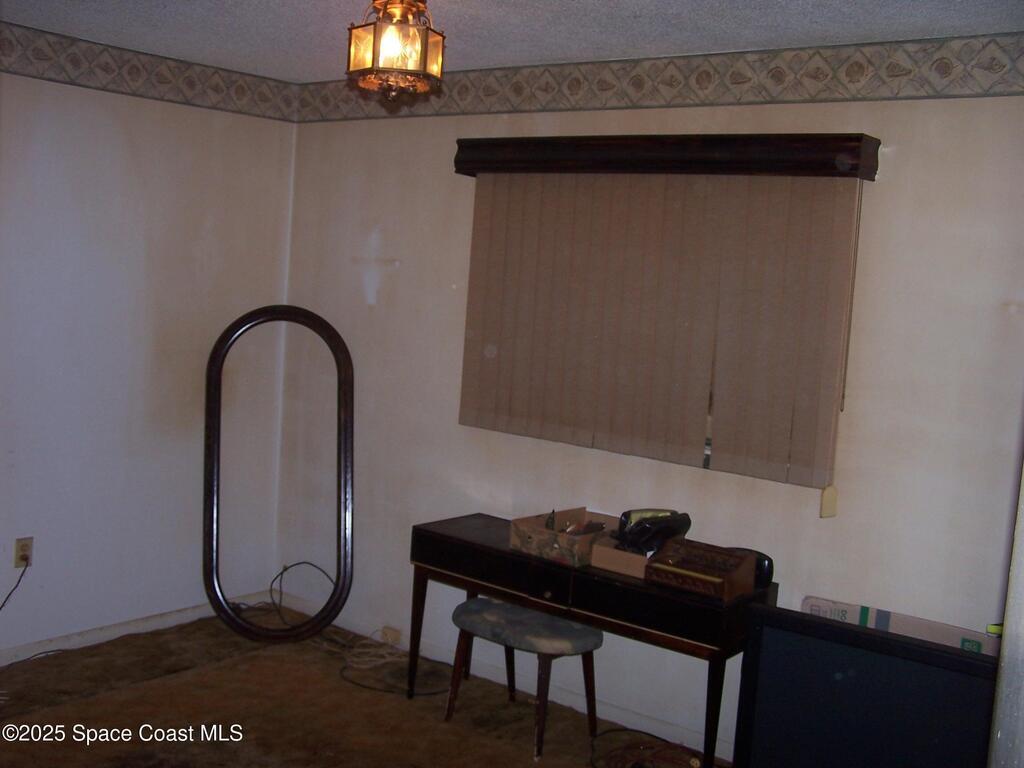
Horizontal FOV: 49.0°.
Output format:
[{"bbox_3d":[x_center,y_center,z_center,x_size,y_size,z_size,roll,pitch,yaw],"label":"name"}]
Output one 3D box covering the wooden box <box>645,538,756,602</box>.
[{"bbox_3d":[0.624,0.610,3.704,0.302,0.109,0.230,8,8,37],"label":"wooden box"}]

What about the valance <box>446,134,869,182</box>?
[{"bbox_3d":[0.465,-0.788,3.945,1.615,0.128,0.145,8,8,37],"label":"valance"}]

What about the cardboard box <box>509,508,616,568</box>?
[{"bbox_3d":[0.219,0.547,4.045,0.278,0.109,0.342,8,8,37],"label":"cardboard box"}]

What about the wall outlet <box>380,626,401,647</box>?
[{"bbox_3d":[-0.535,1.105,4.910,0.106,0.069,0.015,8,8,37],"label":"wall outlet"}]

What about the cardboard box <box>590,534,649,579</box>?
[{"bbox_3d":[0.427,0.594,3.882,0.209,0.078,0.220,8,8,37],"label":"cardboard box"}]

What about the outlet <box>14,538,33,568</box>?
[{"bbox_3d":[-1.867,0.648,4.310,0.015,0.114,0.069,8,8,37],"label":"outlet"}]

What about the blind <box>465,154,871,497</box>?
[{"bbox_3d":[0.448,-0.276,3.981,1.508,1.048,0.090,8,8,37],"label":"blind"}]

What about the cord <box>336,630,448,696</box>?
[{"bbox_3d":[-0.458,1.167,4.581,0.510,0.055,0.410,8,8,37],"label":"cord"}]

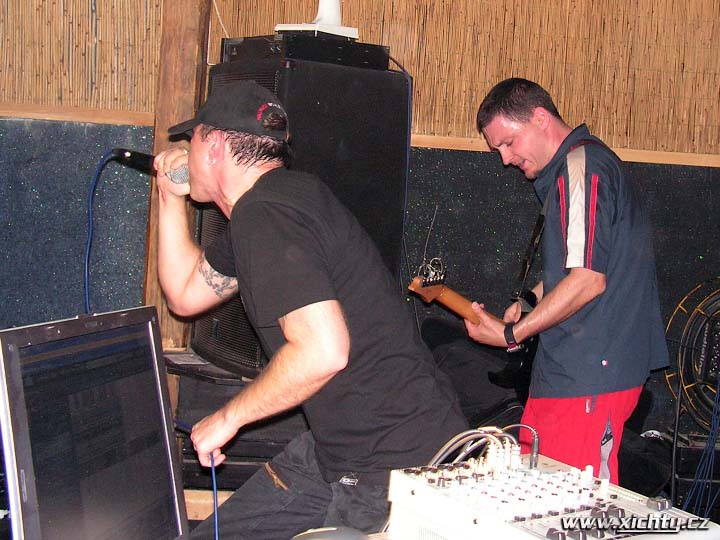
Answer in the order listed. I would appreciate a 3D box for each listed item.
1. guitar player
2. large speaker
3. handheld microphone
[{"bbox_3d":[0.500,0.386,2.395,0.540,1.720,0.550,5,7,6],"label":"guitar player"},{"bbox_3d":[-0.232,-0.224,3.480,0.560,1.110,0.560,-1,8,-37],"label":"large speaker"},{"bbox_3d":[-0.439,-0.219,1.980,0.190,0.052,0.052,21,0,20],"label":"handheld microphone"}]

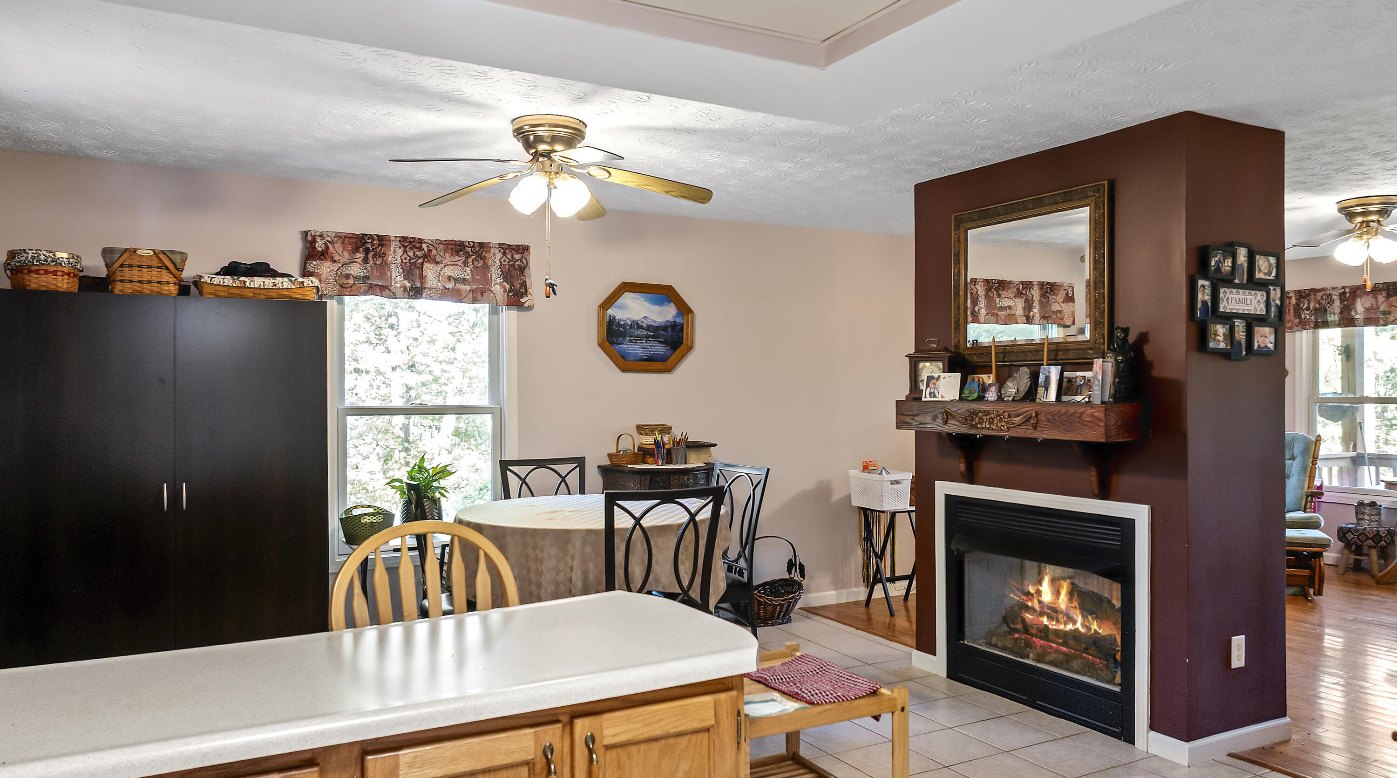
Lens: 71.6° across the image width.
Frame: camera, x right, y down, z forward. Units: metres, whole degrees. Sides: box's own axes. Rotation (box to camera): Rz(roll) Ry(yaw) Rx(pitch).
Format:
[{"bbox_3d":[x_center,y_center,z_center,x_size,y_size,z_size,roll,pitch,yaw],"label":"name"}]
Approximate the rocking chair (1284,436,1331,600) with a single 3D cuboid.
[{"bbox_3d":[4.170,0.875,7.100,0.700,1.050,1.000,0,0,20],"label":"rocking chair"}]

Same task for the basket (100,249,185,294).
[{"bbox_3d":[-2.339,-0.492,4.091,0.310,0.200,0.200,0,0,-29],"label":"basket"}]

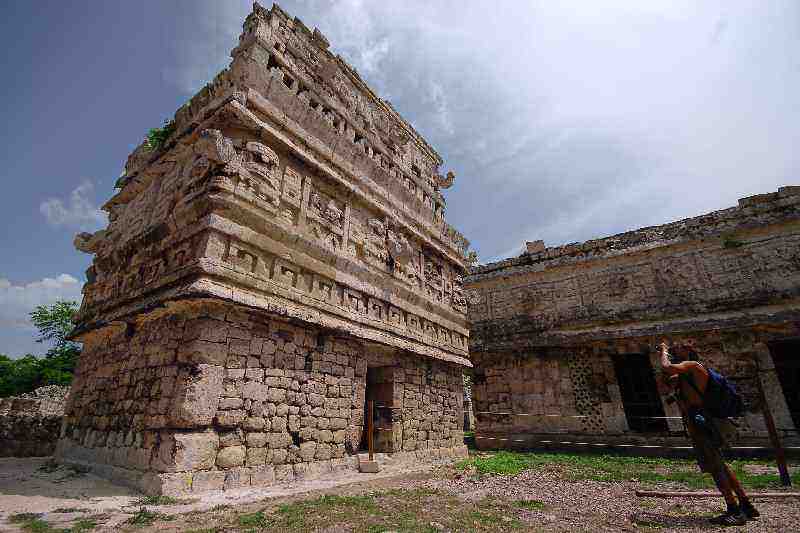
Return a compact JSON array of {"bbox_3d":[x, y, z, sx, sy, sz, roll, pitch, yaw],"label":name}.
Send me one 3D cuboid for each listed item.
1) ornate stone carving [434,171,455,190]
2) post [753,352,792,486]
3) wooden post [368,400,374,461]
[{"bbox_3d":[1.720,-3.330,12.870,0.700,0.760,0.350,-8,-24,18],"label":"ornate stone carving"},{"bbox_3d":[5.600,2.300,5.050,0.085,1.800,0.085,-9,-28,35],"label":"post"},{"bbox_3d":[-0.508,2.855,5.830,0.070,0.950,0.070,-15,-27,32],"label":"wooden post"}]

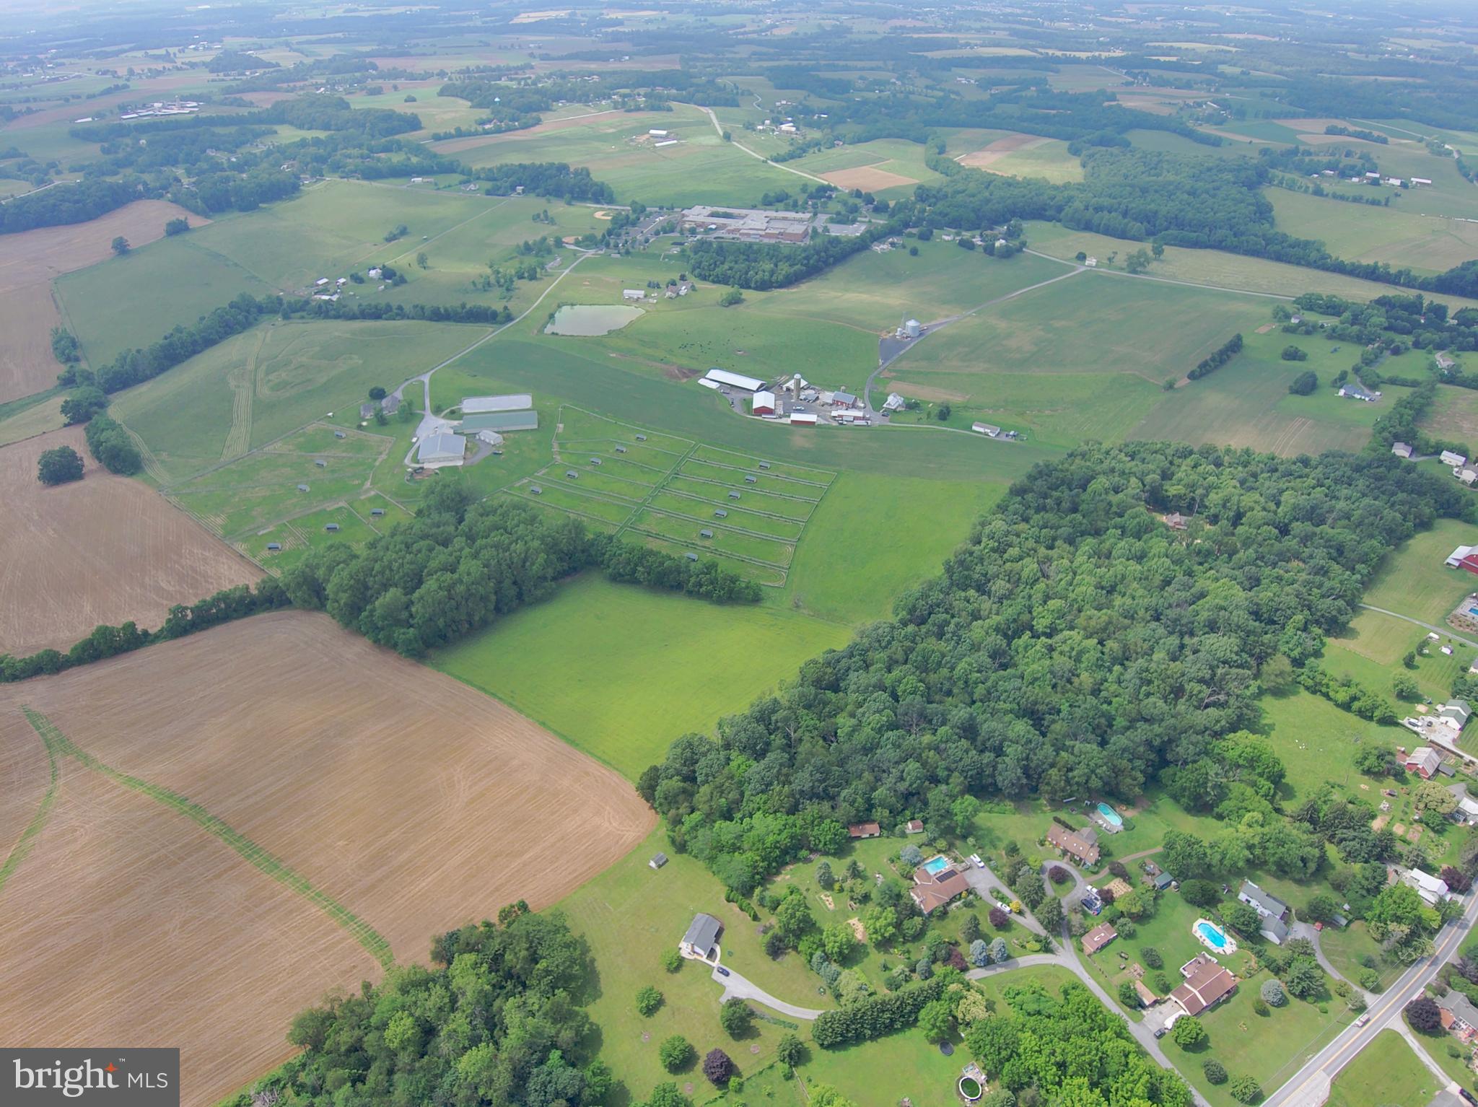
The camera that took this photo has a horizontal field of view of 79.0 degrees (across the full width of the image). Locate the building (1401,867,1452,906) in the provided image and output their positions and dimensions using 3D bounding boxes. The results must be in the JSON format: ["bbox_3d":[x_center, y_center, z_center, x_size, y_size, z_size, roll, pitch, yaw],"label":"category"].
[{"bbox_3d":[252.340,122.320,327.870,8.760,7.200,11.480,-25,42,-32],"label":"building"}]

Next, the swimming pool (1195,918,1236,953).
[{"bbox_3d":[167.580,134.830,315.520,9.310,0.900,13.170,-19,38,-25],"label":"swimming pool"}]

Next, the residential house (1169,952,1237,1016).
[{"bbox_3d":[154.290,144.430,297.690,22.710,5.200,8.940,-19,38,-25],"label":"residential house"}]

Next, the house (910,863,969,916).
[{"bbox_3d":[73.110,122.410,329.900,20.680,5.800,13.790,-18,38,-24],"label":"house"}]

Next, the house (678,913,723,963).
[{"bbox_3d":[-12.760,133.580,313.760,9.450,6.000,12.630,14,37,20],"label":"house"}]

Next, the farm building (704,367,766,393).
[{"bbox_3d":[-1.530,-137.160,710.980,48.000,6.200,16.730,21,40,28],"label":"farm building"}]

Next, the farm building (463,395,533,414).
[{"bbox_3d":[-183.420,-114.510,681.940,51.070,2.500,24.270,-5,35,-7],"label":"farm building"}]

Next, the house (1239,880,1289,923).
[{"bbox_3d":[189.540,125.650,324.010,7.640,6.400,13.540,-25,41,-31],"label":"house"}]

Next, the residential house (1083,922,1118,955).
[{"bbox_3d":[129.220,138.260,322.370,13.200,4.500,6.200,-19,38,-25],"label":"residential house"}]

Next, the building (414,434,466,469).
[{"bbox_3d":[-202.850,-71.110,613.890,30.010,7.500,30.850,-5,35,-7],"label":"building"}]

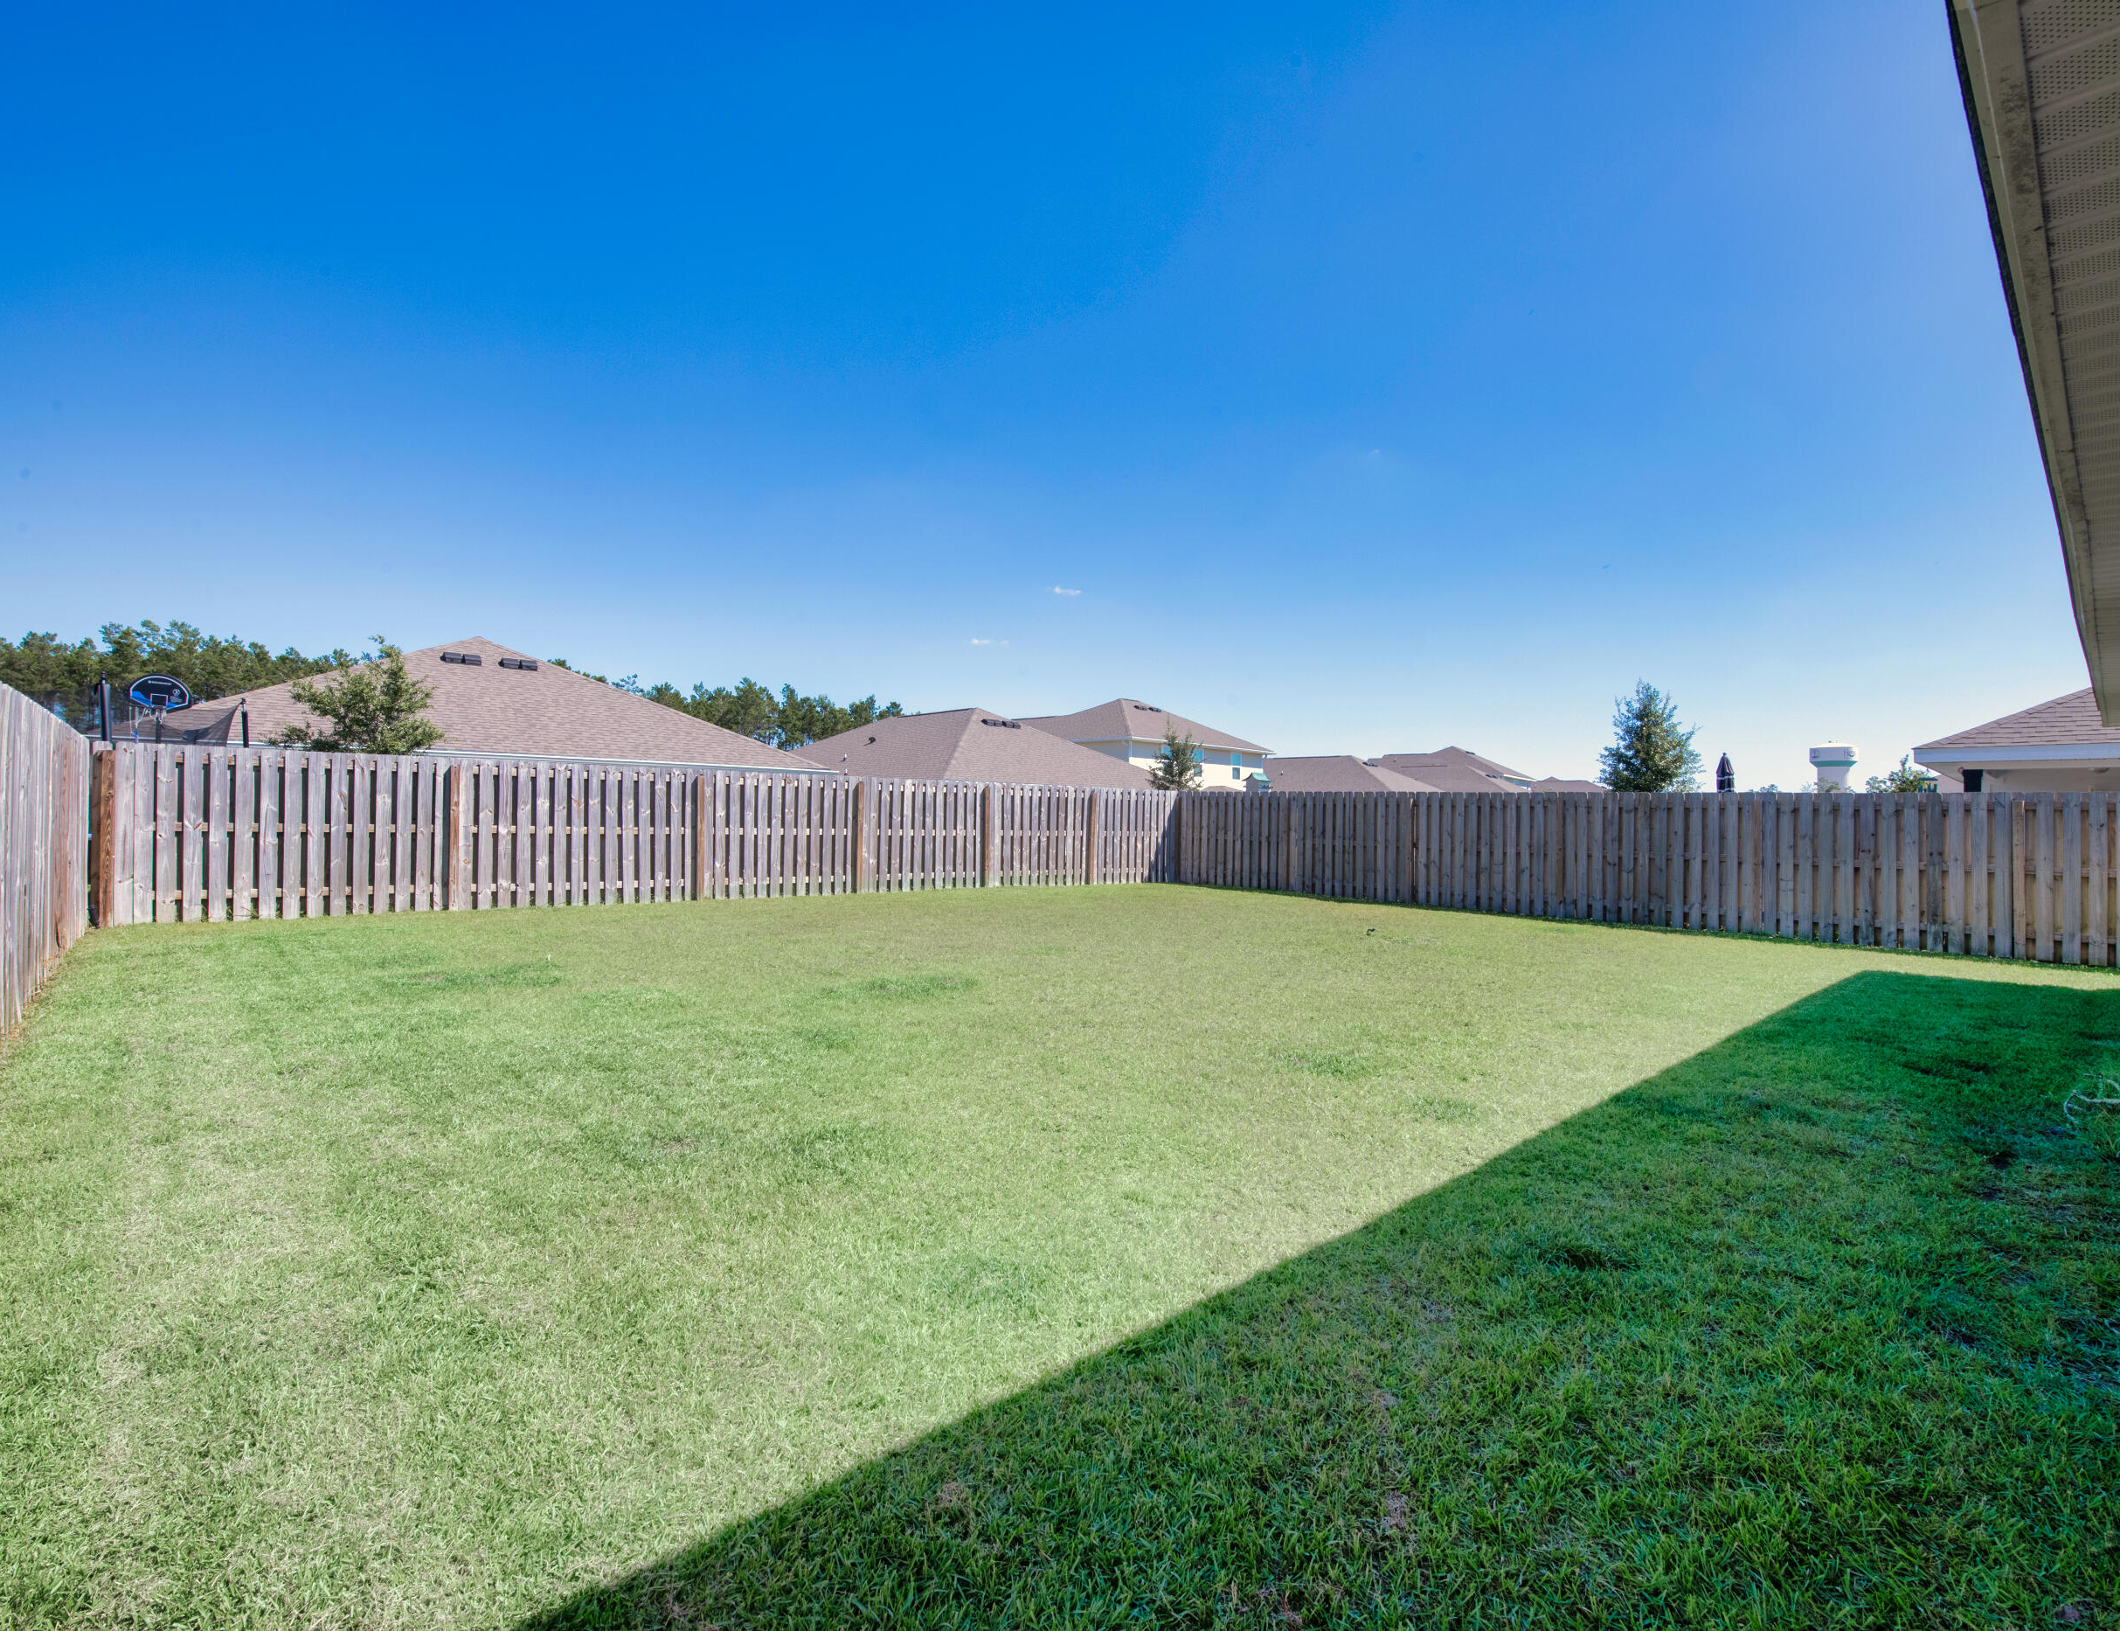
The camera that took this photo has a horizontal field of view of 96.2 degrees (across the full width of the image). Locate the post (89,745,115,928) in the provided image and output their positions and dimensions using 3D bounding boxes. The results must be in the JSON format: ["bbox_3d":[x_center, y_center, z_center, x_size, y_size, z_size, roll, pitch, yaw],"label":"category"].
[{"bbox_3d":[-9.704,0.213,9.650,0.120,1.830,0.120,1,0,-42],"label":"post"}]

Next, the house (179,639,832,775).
[{"bbox_3d":[-19.556,-2.393,31.500,16.600,6.640,19.500,1,0,-42],"label":"house"}]

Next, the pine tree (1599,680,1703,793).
[{"bbox_3d":[13.611,-0.773,22.000,2.070,4.730,2.070,1,0,32],"label":"pine tree"}]

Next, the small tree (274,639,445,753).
[{"bbox_3d":[-11.775,-0.937,16.000,2.260,4.040,2.260,1,0,-36],"label":"small tree"}]

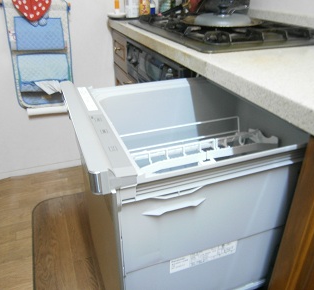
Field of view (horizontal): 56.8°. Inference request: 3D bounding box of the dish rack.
[{"bbox_3d":[0.105,0.020,0.644,0.360,0.107,0.190,-10,30,-18],"label":"dish rack"}]

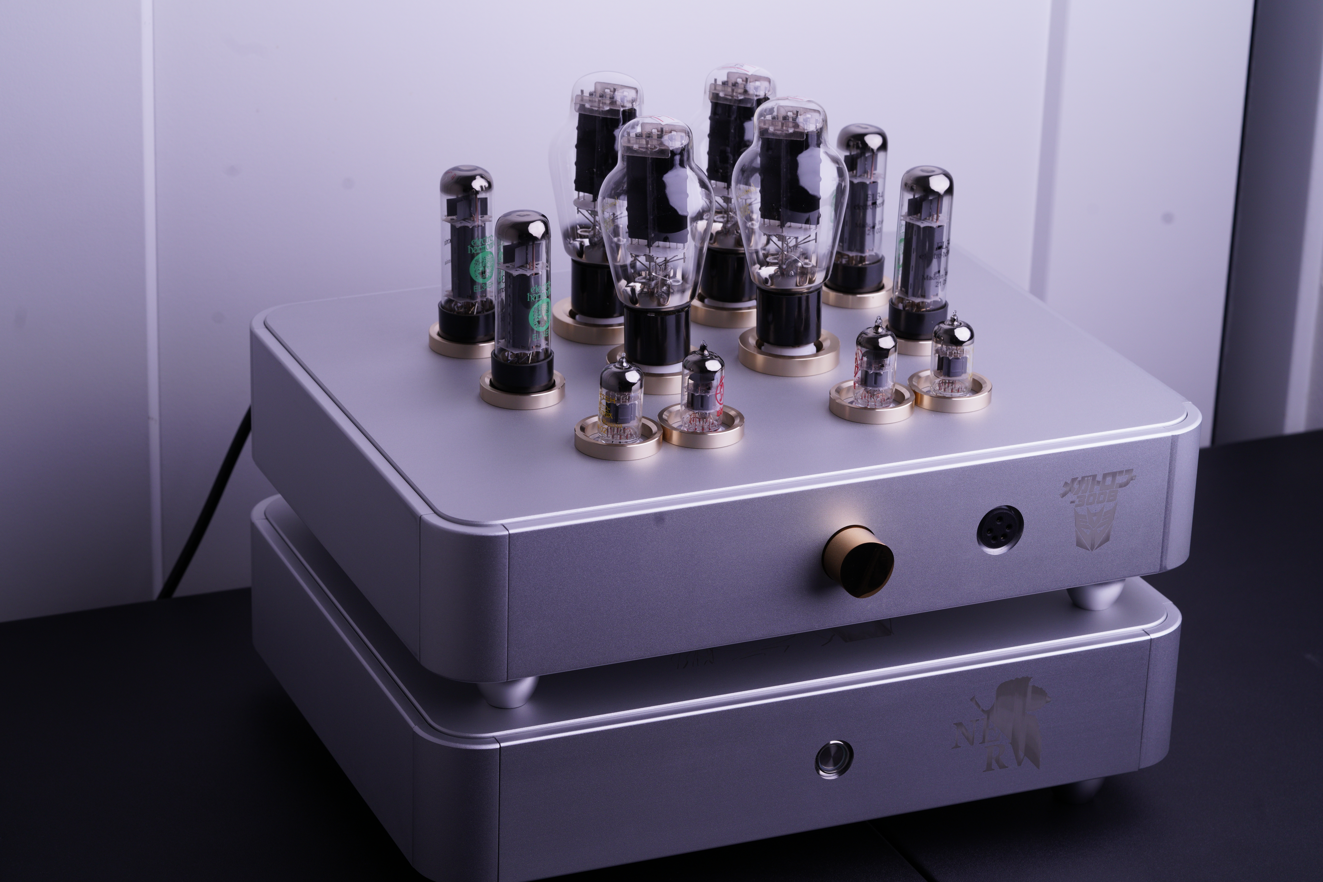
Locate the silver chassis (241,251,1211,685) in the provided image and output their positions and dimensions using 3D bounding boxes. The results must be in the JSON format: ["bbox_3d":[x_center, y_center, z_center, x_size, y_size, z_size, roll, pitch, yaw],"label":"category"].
[{"bbox_3d":[0.030,-0.004,1.826,0.444,0.081,0.332,-8,25,-23],"label":"silver chassis"}]

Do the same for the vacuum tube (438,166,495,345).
[{"bbox_3d":[-0.105,-0.103,1.806,0.033,0.095,0.033,2,23,-1],"label":"vacuum tube"}]

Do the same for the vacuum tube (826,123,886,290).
[{"bbox_3d":[0.112,-0.134,1.899,0.033,0.095,0.033,2,23,-1],"label":"vacuum tube"}]

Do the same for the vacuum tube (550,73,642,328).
[{"bbox_3d":[-0.030,-0.132,1.789,0.061,0.138,0.061,2,22,-1],"label":"vacuum tube"}]

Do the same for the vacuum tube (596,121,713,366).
[{"bbox_3d":[-0.003,-0.107,1.762,0.061,0.132,0.061,2,23,-1],"label":"vacuum tube"}]

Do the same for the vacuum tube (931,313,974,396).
[{"bbox_3d":[0.152,-0.046,1.726,0.021,0.046,0.021,2,22,-1],"label":"vacuum tube"}]

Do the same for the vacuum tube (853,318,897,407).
[{"bbox_3d":[0.113,-0.043,1.752,0.022,0.048,0.022,2,23,-1],"label":"vacuum tube"}]

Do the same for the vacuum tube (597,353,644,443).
[{"bbox_3d":[-0.021,-0.022,1.655,0.021,0.046,0.021,2,22,-1],"label":"vacuum tube"}]

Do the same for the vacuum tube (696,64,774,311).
[{"bbox_3d":[0.040,-0.140,1.819,0.061,0.136,0.061,2,22,-1],"label":"vacuum tube"}]

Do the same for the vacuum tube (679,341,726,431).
[{"bbox_3d":[0.022,-0.030,1.714,0.022,0.047,0.022,2,23,-1],"label":"vacuum tube"}]

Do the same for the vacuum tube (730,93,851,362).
[{"bbox_3d":[0.068,-0.114,1.753,0.061,0.139,0.061,-1,22,0],"label":"vacuum tube"}]

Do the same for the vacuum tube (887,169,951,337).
[{"bbox_3d":[0.141,-0.101,1.791,0.033,0.097,0.033,2,22,-1],"label":"vacuum tube"}]

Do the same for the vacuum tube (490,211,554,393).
[{"bbox_3d":[-0.073,-0.074,1.743,0.033,0.094,0.033,2,23,-1],"label":"vacuum tube"}]

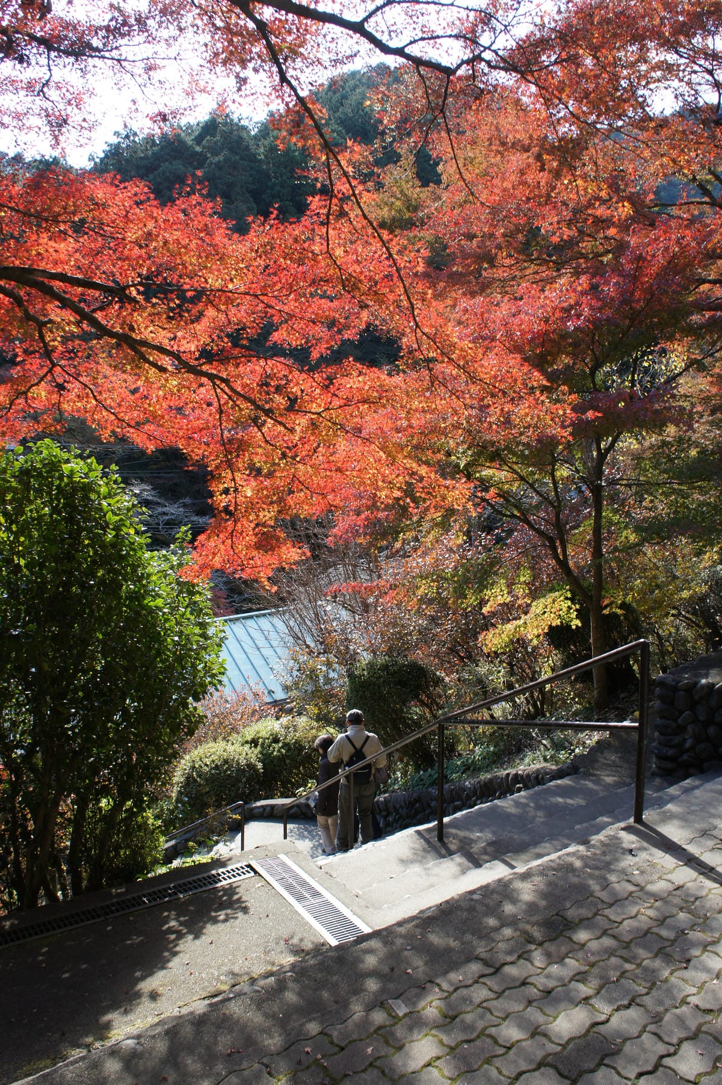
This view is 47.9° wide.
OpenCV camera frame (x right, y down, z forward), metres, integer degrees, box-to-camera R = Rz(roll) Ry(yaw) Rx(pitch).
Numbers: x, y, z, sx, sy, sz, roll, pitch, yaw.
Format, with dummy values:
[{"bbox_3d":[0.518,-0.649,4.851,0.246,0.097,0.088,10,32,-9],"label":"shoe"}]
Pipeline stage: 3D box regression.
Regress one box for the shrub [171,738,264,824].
[{"bbox_3d":[-2.013,3.399,11.400,1.270,1.248,1.200,0,1,-10],"label":"shrub"}]

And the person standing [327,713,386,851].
[{"bbox_3d":[-0.055,2.787,9.550,0.640,1.663,0.420,0,1,-10],"label":"person standing"}]

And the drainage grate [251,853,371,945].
[{"bbox_3d":[-0.249,1.592,3.645,0.185,0.030,0.922,-1,1,-29],"label":"drainage grate"}]

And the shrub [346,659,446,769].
[{"bbox_3d":[0.453,2.316,11.000,1.300,1.525,1.300,0,1,0],"label":"shrub"}]

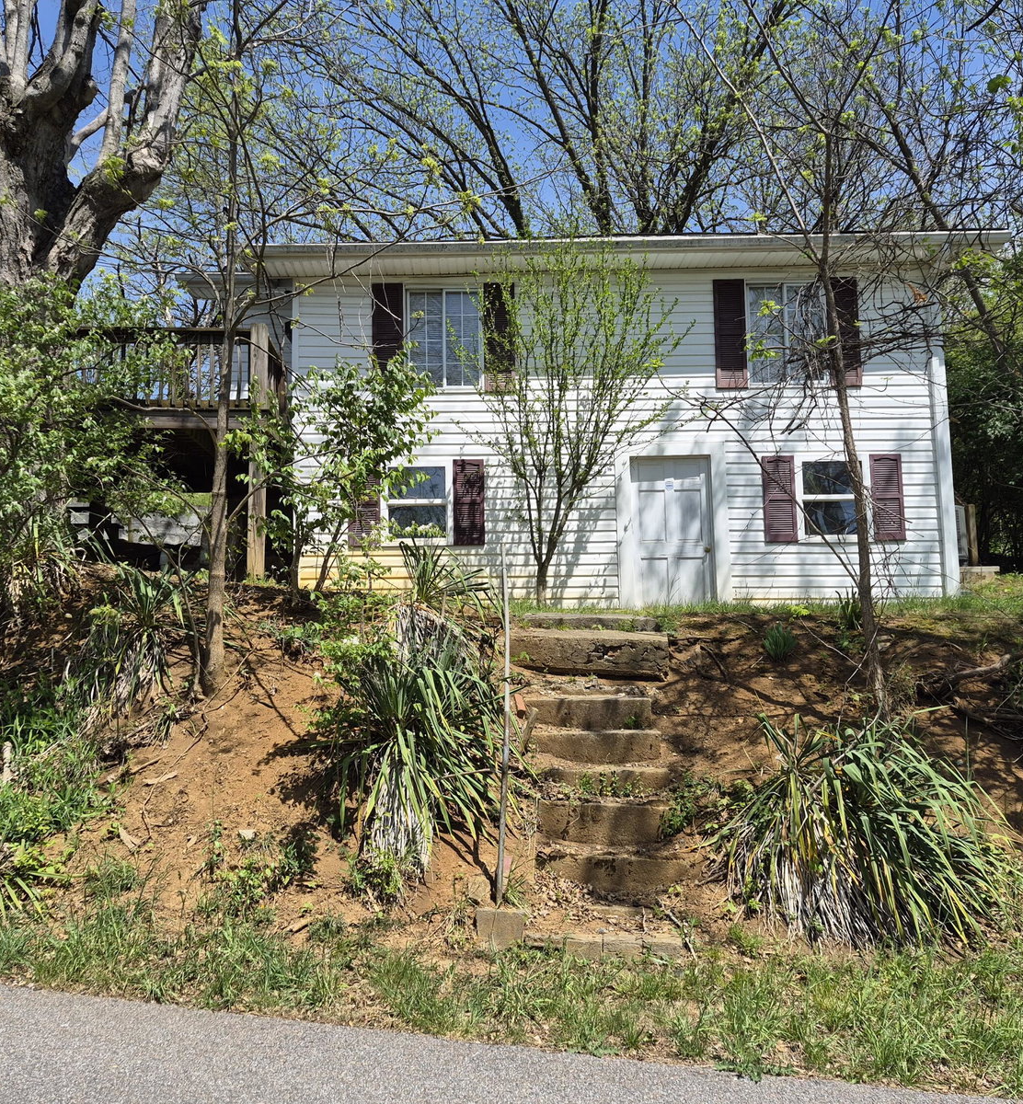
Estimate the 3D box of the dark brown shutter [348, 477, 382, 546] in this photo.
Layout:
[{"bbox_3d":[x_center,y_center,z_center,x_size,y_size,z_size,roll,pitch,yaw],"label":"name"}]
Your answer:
[{"bbox_3d":[-1.716,-0.561,11.450,0.373,1.000,0.040,-1,-4,-1],"label":"dark brown shutter"}]

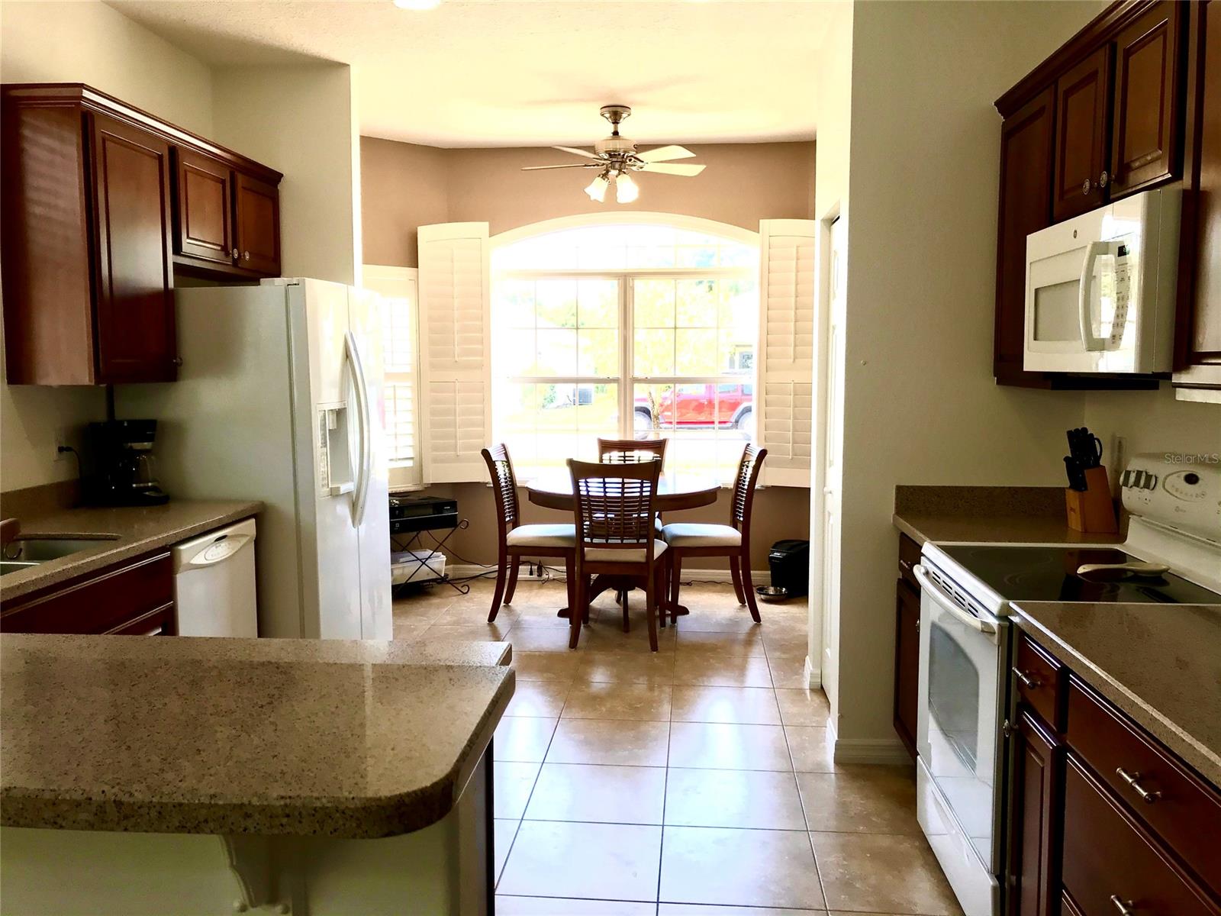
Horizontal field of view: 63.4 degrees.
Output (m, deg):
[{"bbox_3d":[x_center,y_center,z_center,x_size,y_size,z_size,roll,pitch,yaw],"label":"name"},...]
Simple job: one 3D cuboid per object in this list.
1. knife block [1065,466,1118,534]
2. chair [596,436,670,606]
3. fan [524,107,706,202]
[{"bbox_3d":[1.563,0.128,3.197,0.122,0.211,0.100,1,6,7],"label":"knife block"},{"bbox_3d":[0.123,0.384,6.219,0.470,0.975,0.570,0,6,5],"label":"chair"},{"bbox_3d":[0.033,-1.677,5.462,1.060,0.510,1.060,0,6,5],"label":"fan"}]

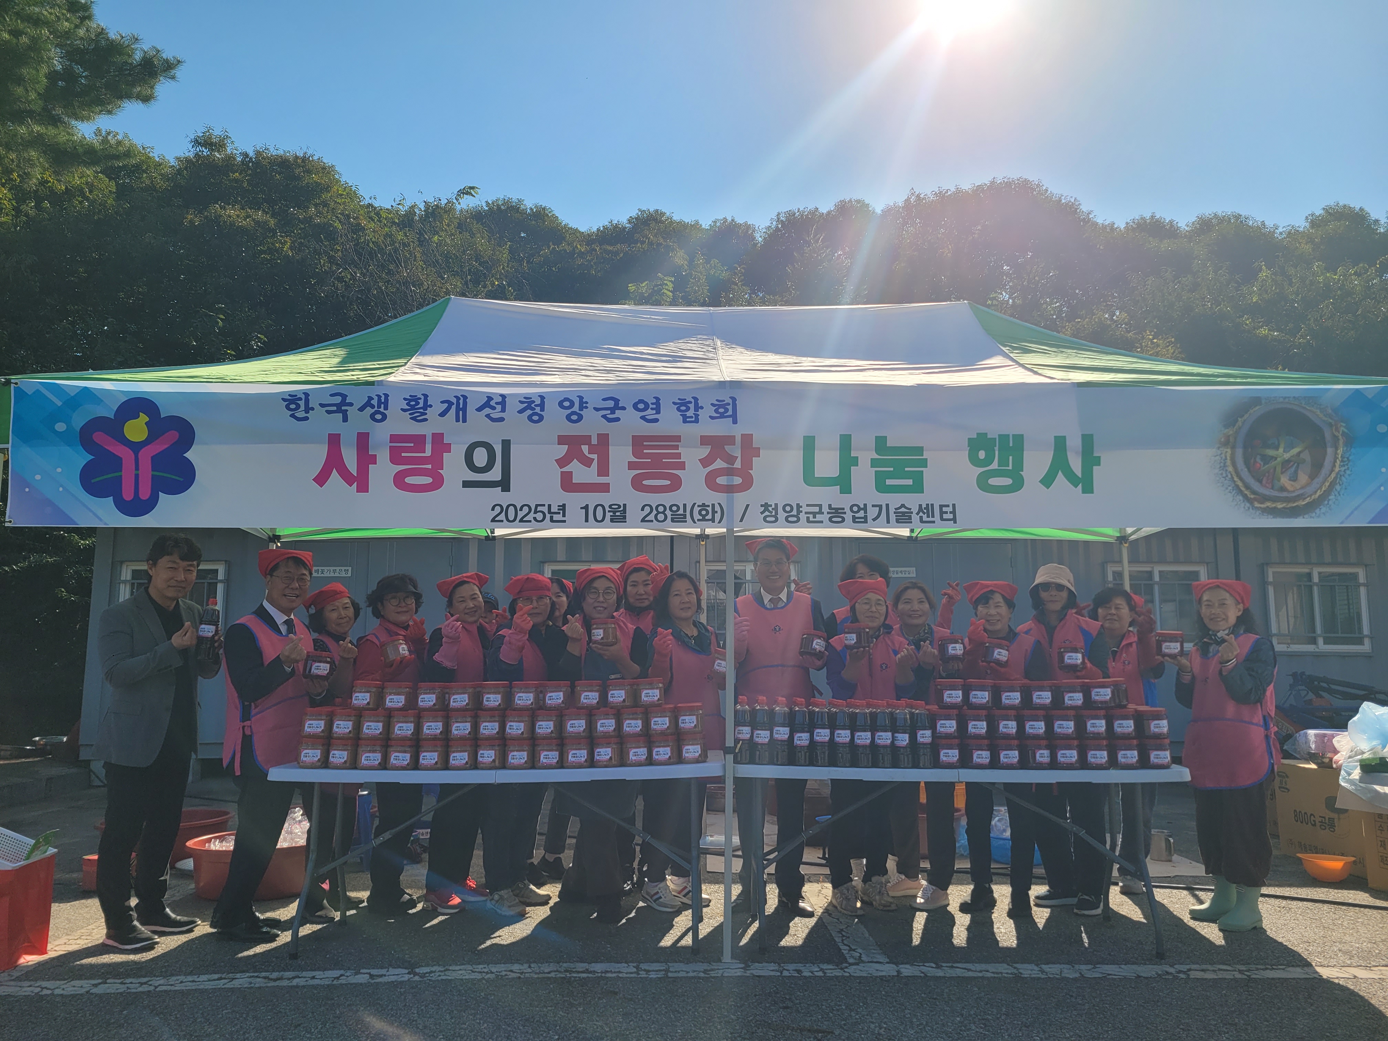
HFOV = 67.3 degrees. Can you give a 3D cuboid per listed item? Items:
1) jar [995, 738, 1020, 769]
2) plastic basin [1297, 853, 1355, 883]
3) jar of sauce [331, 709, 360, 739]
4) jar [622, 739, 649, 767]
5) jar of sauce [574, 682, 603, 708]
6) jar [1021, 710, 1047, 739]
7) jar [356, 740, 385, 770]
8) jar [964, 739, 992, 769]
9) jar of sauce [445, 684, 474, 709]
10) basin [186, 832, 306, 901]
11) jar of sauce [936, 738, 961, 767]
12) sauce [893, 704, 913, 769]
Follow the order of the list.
[{"bbox_3d":[1.278,0.948,4.255,0.108,0.116,0.108,-1,-8,8],"label":"jar"},{"bbox_3d":[3.379,1.859,5.577,0.315,0.127,0.315,-4,-9,30],"label":"plastic basin"},{"bbox_3d":[-1.442,0.844,4.314,0.109,0.116,0.109,2,-8,-10],"label":"jar of sauce"},{"bbox_3d":[-0.233,0.935,4.213,0.104,0.113,0.104,1,-8,-7],"label":"jar"},{"bbox_3d":[-0.433,0.723,4.304,0.110,0.114,0.110,0,-7,0],"label":"jar of sauce"},{"bbox_3d":[1.393,0.838,4.272,0.105,0.115,0.105,-2,-8,18],"label":"jar"},{"bbox_3d":[-1.304,0.949,4.212,0.104,0.113,0.104,2,-8,-14],"label":"jar"},{"bbox_3d":[1.162,0.955,4.254,0.104,0.113,0.104,0,-8,2],"label":"jar"},{"bbox_3d":[-0.972,0.733,4.334,0.113,0.120,0.113,2,-8,-12],"label":"jar of sauce"},{"bbox_3d":[-2.240,1.768,5.363,0.680,0.252,0.680,3,-8,-20],"label":"basin"},{"bbox_3d":[1.053,0.961,4.308,0.113,0.115,0.113,-1,-8,7],"label":"jar of sauce"},{"bbox_3d":[0.855,0.875,4.259,0.078,0.265,0.078,-1,-8,6],"label":"sauce"}]

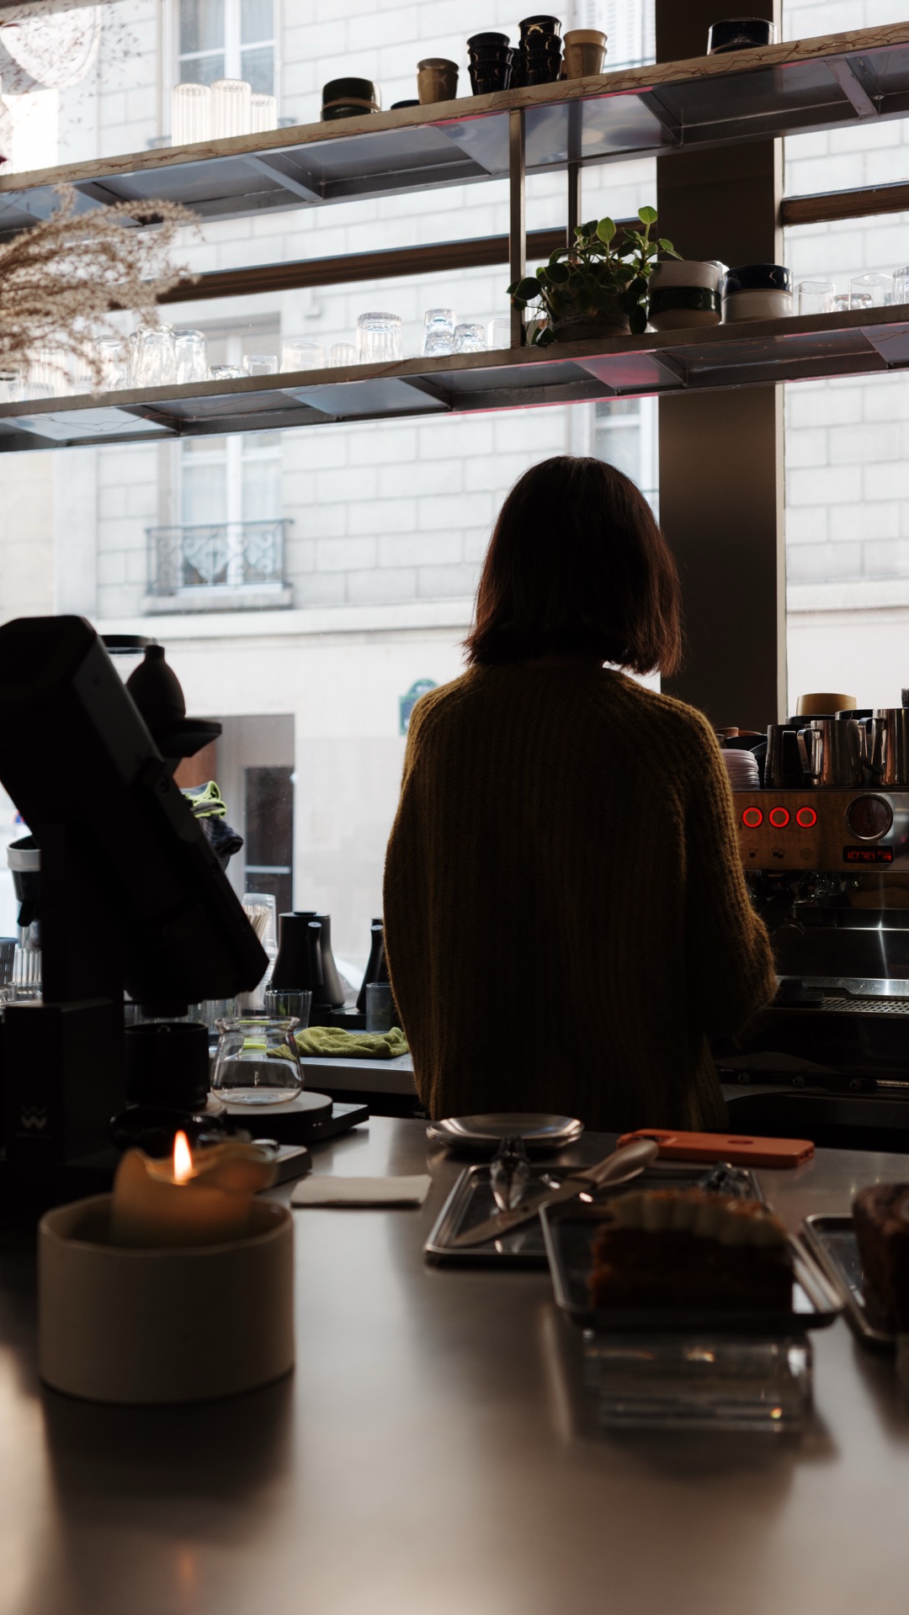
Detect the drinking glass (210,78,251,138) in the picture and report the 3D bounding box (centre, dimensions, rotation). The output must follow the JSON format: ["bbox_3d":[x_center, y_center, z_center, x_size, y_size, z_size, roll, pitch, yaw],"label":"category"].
[{"bbox_3d":[-0.420,-1.290,3.370,0.075,0.141,0.075,0,0,0],"label":"drinking glass"}]

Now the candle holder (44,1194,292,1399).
[{"bbox_3d":[-0.149,0.253,0.935,0.131,0.073,0.131,0,0,0],"label":"candle holder"}]

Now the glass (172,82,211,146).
[{"bbox_3d":[-0.499,-1.291,3.400,0.074,0.142,0.074,0,0,0],"label":"glass"}]

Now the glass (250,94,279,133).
[{"bbox_3d":[-0.377,-1.292,3.460,0.074,0.142,0.074,0,0,23],"label":"glass"}]

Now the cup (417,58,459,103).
[{"bbox_3d":[-0.029,-1.271,3.210,0.075,0.102,0.075,0,0,0],"label":"cup"}]

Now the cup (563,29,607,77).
[{"bbox_3d":[0.225,-1.270,3.090,0.075,0.100,0.075,0,0,0],"label":"cup"}]

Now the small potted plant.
[{"bbox_3d":[0.217,-0.815,2.820,0.250,0.225,0.210,0,0,23],"label":"small potted plant"}]

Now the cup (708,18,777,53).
[{"bbox_3d":[0.441,-1.157,2.752,0.102,0.065,0.102,0,0,0],"label":"cup"}]

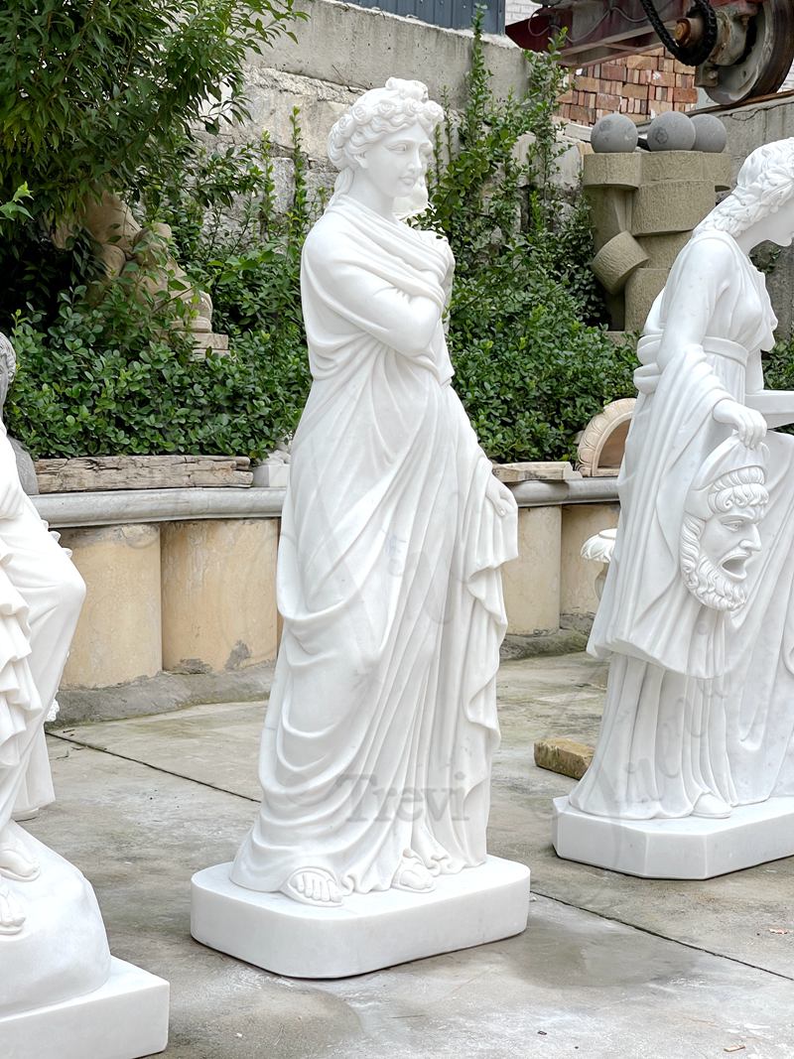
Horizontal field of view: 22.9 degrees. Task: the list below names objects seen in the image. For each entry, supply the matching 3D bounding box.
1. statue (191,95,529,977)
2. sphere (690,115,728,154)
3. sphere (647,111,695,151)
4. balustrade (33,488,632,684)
[{"bbox_3d":[-0.078,-0.040,4.313,0.679,1.872,0.538,-4,6,-39],"label":"statue"},{"bbox_3d":[1.642,-2.107,10.530,0.255,0.255,0.255,0,4,0],"label":"sphere"},{"bbox_3d":[1.442,-2.071,10.300,0.255,0.255,0.255,0,4,0],"label":"sphere"},{"bbox_3d":[-0.193,0.165,8.002,3.080,0.693,0.300,-4,6,-42],"label":"balustrade"}]

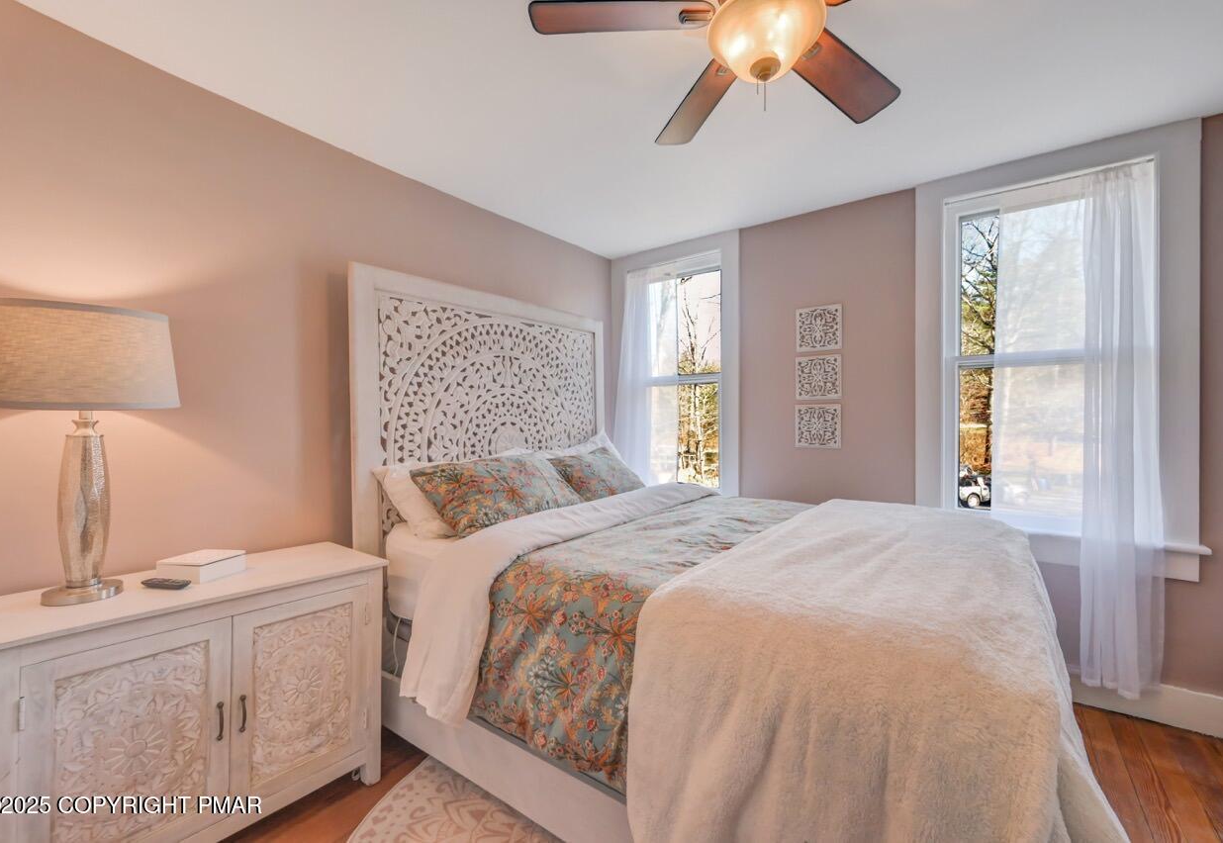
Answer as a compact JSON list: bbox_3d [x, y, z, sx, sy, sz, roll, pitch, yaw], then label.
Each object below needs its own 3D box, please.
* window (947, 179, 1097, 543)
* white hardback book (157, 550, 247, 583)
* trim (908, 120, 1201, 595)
[{"bbox_3d":[1.834,-0.289,2.118,0.665,1.457,0.100,0,0,38],"label":"window"},{"bbox_3d":[-1.213,0.429,1.464,0.145,0.052,0.150,1,0,6],"label":"white hardback book"},{"bbox_3d":[1.798,-0.263,2.076,0.945,1.693,0.090,0,0,38],"label":"trim"}]

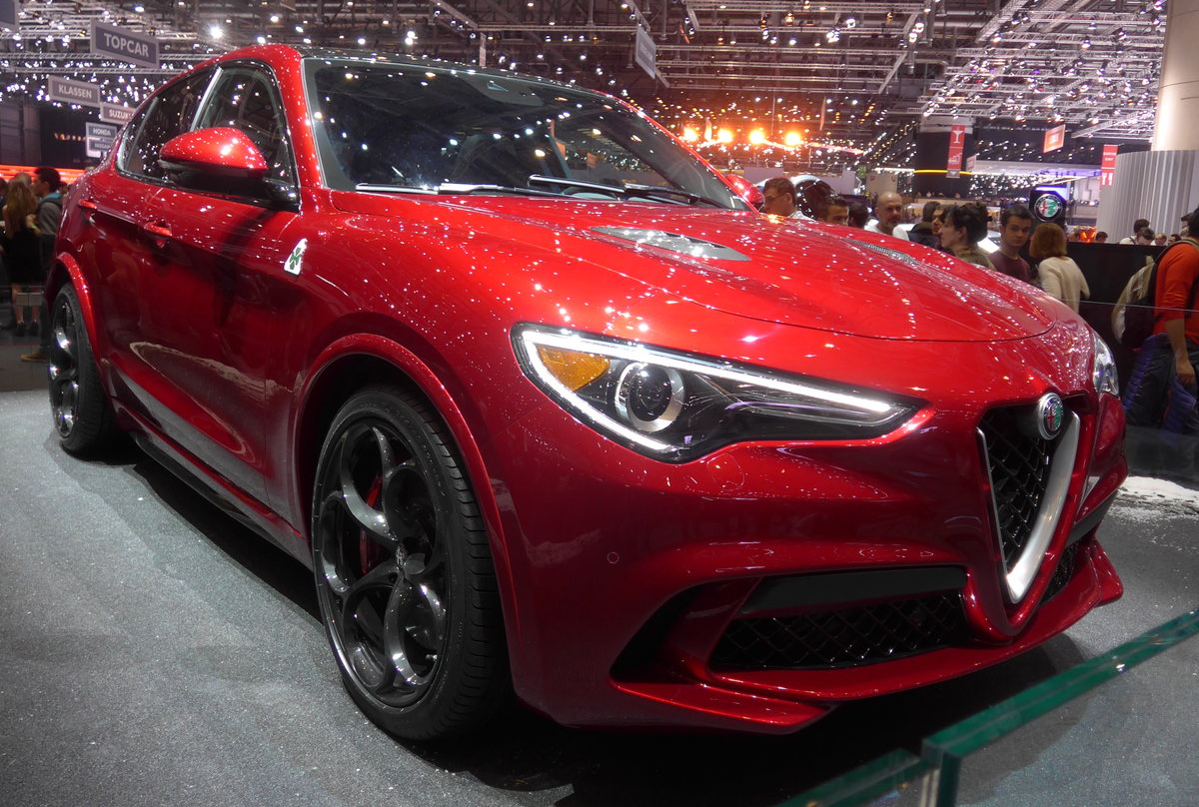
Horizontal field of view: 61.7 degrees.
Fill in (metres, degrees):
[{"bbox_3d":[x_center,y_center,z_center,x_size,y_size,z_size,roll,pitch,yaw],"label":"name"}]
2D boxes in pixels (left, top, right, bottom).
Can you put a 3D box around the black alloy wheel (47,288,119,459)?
[{"bbox_3d":[-2.136,-0.155,4.287,0.287,0.735,0.730,-5,13,-38],"label":"black alloy wheel"}]

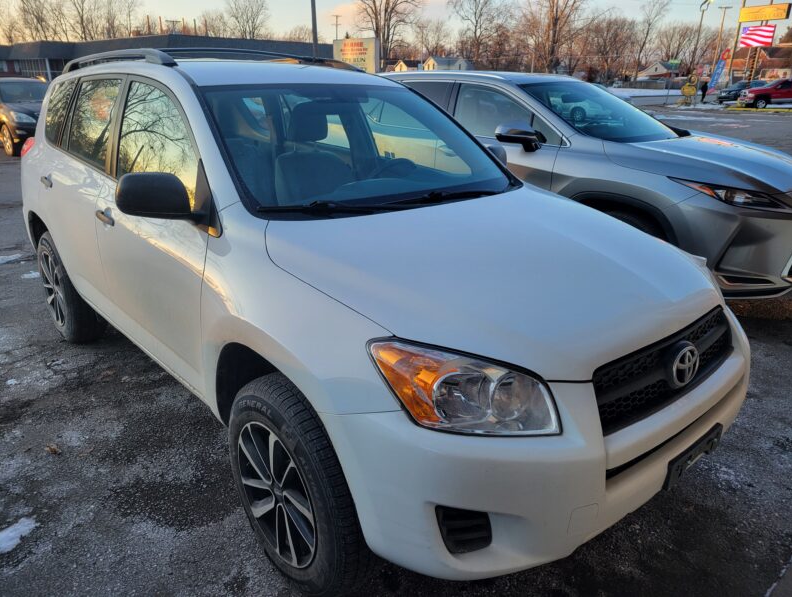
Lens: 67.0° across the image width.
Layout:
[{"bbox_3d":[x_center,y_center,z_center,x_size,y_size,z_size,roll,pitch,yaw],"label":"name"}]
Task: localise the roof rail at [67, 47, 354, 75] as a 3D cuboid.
[{"bbox_3d":[-1.119,-1.367,3.486,1.120,0.130,1.750,-16,25,-39],"label":"roof rail"}]

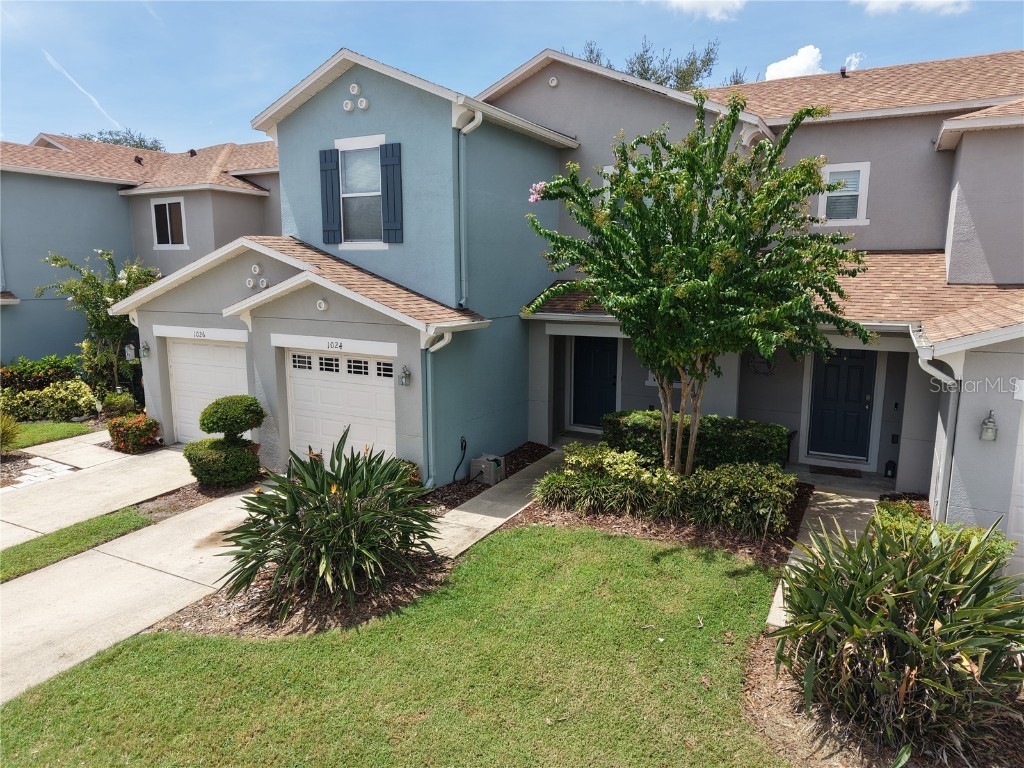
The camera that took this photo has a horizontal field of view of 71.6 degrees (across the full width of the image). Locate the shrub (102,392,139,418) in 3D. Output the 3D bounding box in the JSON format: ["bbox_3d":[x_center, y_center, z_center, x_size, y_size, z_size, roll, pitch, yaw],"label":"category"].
[{"bbox_3d":[-9.012,0.458,16.315,0.760,0.580,0.740,5,11,27],"label":"shrub"}]

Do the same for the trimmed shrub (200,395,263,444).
[{"bbox_3d":[-4.589,0.569,11.624,1.020,0.790,1.020,5,11,27],"label":"trimmed shrub"}]

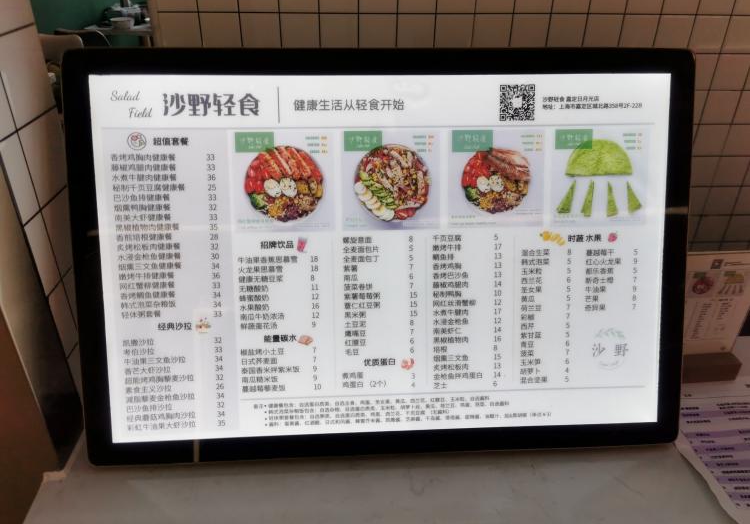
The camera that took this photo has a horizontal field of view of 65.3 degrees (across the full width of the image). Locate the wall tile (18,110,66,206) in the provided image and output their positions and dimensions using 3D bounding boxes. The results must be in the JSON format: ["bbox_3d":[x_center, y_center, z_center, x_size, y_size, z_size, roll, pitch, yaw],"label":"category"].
[{"bbox_3d":[-0.417,-0.132,0.739,0.009,0.098,0.099,-1,30,-3],"label":"wall tile"}]

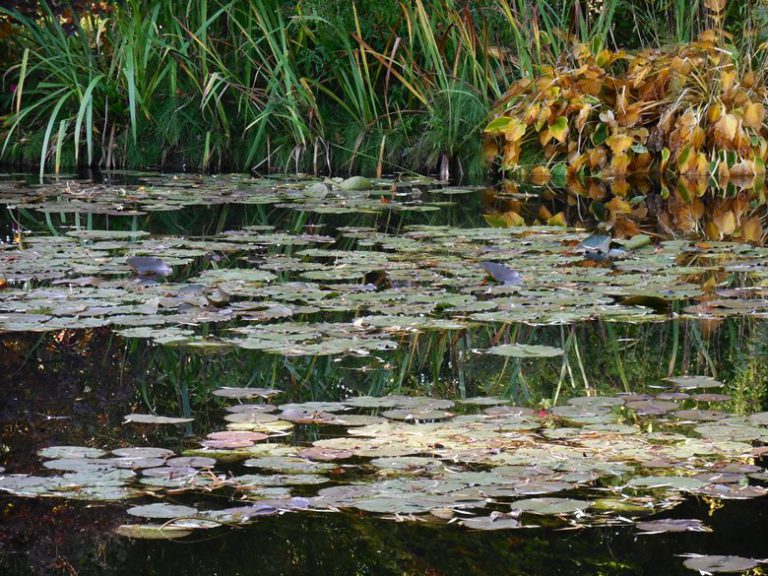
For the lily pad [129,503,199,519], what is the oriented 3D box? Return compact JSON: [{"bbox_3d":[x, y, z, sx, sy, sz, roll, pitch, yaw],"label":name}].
[{"bbox_3d":[-0.550,0.553,9.200,0.177,0.014,0.178,0,8,0],"label":"lily pad"}]

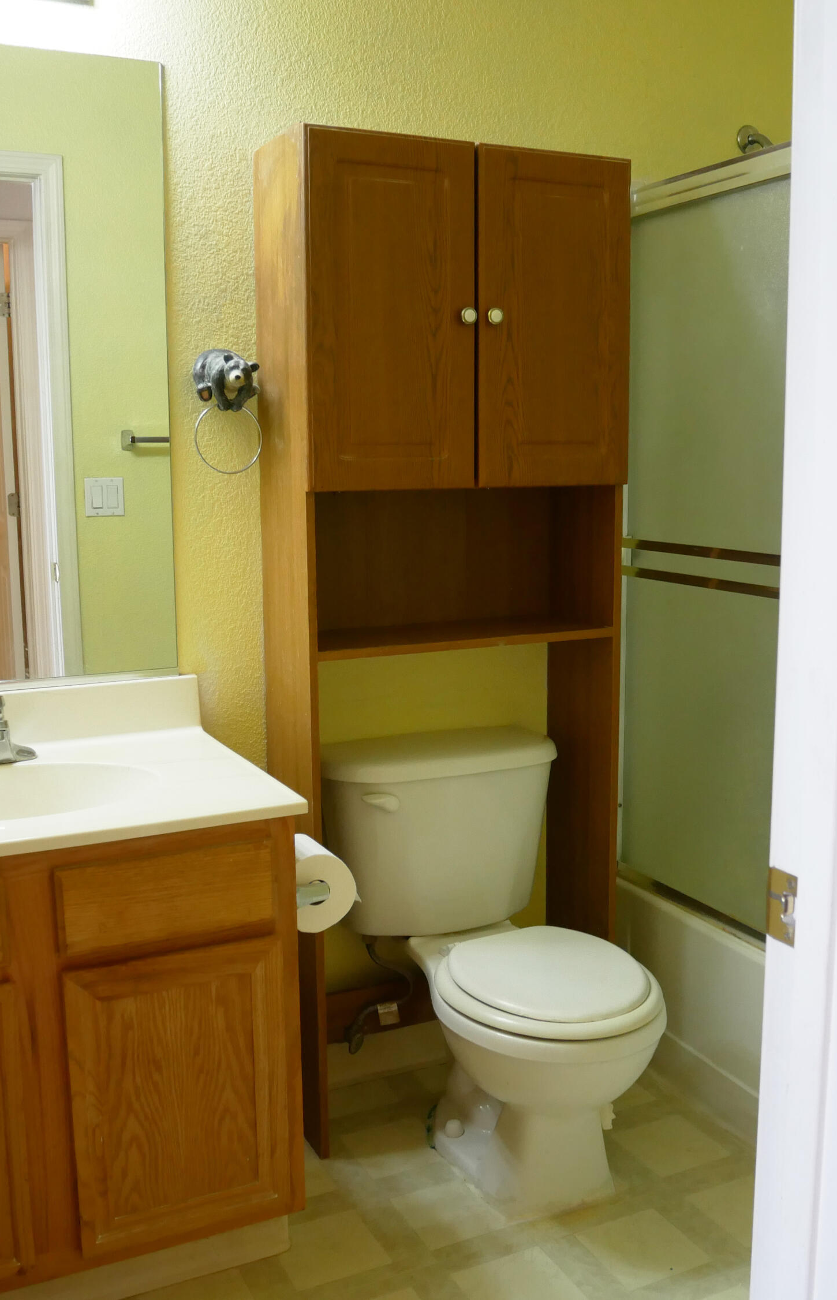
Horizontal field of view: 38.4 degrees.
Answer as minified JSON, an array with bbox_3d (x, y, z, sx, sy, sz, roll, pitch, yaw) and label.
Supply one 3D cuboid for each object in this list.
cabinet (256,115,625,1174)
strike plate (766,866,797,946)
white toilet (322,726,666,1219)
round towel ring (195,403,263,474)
[{"bbox_3d":[0.059,0.006,2.318,0.651,1.815,0.258,-5,10,-26],"label":"cabinet"},{"bbox_3d":[0.292,0.205,0.959,0.007,0.058,0.032,-5,10,-26],"label":"strike plate"},{"bbox_3d":[0.160,0.574,2.187,0.472,0.732,0.706,-5,10,-26],"label":"white toilet"},{"bbox_3d":[-0.341,-0.377,2.150,0.124,0.124,0.008,-5,10,-26],"label":"round towel ring"}]

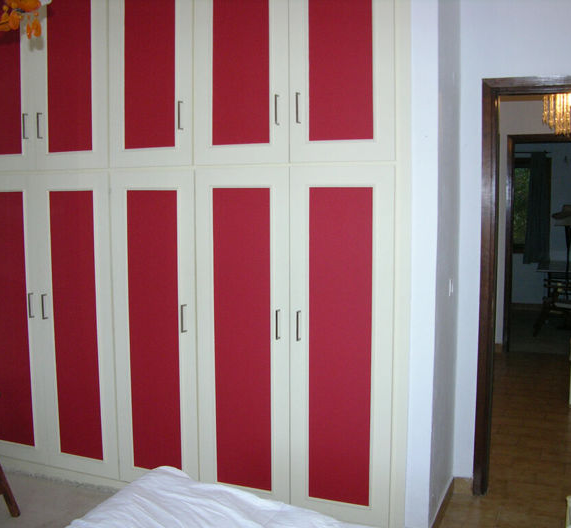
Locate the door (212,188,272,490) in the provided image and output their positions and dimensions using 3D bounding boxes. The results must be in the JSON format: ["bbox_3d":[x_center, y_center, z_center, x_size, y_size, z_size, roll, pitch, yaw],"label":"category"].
[{"bbox_3d":[-0.193,0.356,3.339,0.290,1.412,0.030,2,6,24],"label":"door"}]

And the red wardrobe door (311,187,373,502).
[{"bbox_3d":[0.245,0.368,3.141,0.287,1.401,0.030,2,6,24],"label":"red wardrobe door"}]

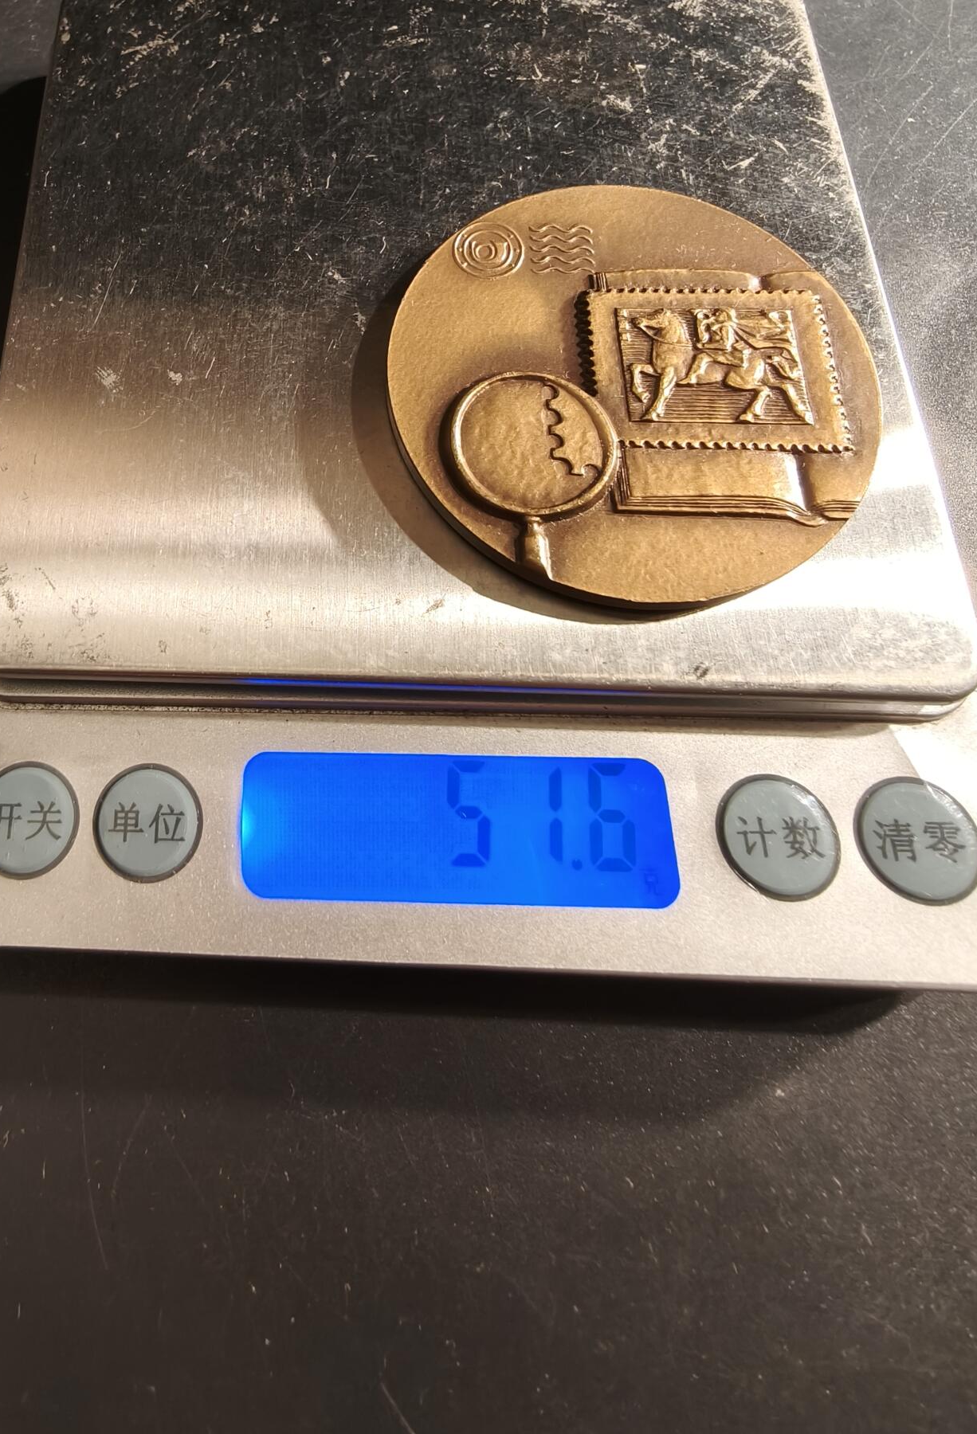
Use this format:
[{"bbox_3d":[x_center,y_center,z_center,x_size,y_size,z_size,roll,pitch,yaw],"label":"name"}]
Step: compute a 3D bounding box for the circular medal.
[{"bbox_3d":[0.015,-0.035,0.101,0.051,0.003,0.051,0,71,0],"label":"circular medal"}]

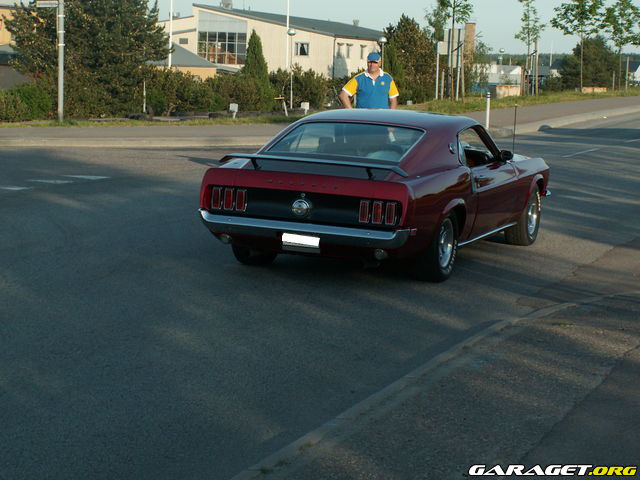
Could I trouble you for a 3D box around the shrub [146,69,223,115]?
[{"bbox_3d":[-4.042,-4.447,45.000,2.350,1.400,1.900,1,7,-5],"label":"shrub"}]

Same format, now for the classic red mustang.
[{"bbox_3d":[0.743,-0.487,13.364,1.830,1.280,4.760,5,7,22],"label":"classic red mustang"}]

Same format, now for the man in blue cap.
[{"bbox_3d":[0.631,-1.557,19.708,0.780,1.820,0.380,2,7,5],"label":"man in blue cap"}]

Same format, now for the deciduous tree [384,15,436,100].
[{"bbox_3d":[3.705,-7.493,62.000,2.100,3.700,2.100,2,7,3],"label":"deciduous tree"}]

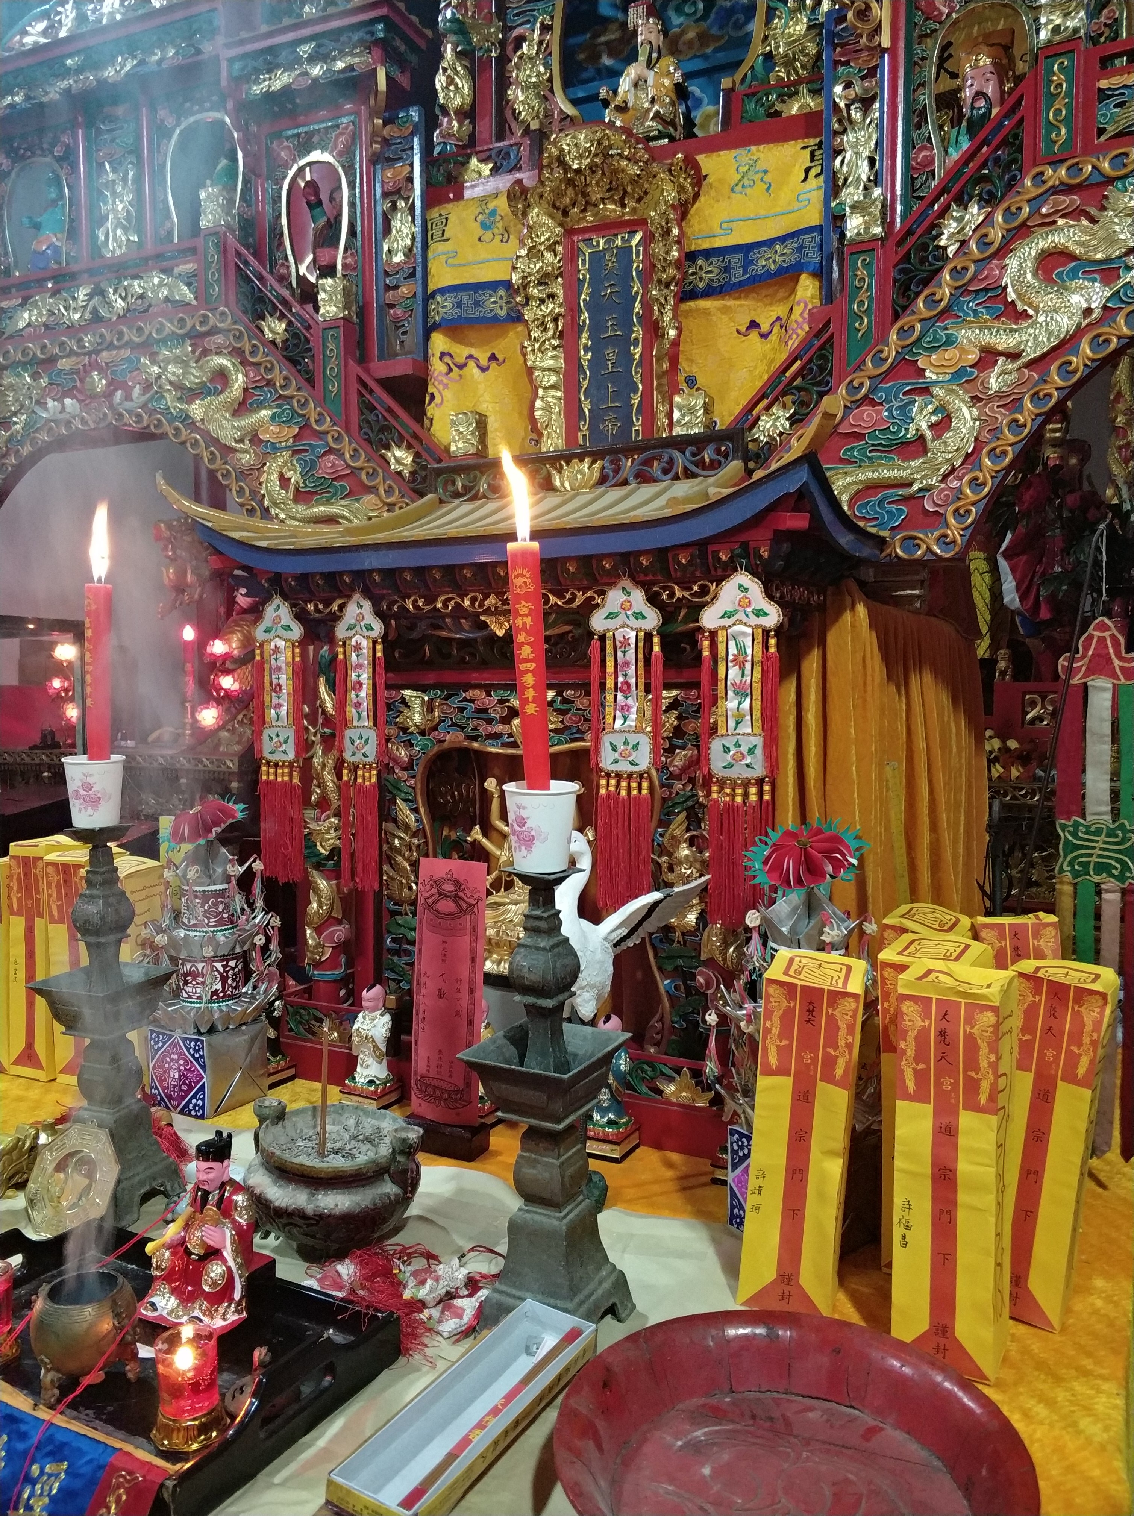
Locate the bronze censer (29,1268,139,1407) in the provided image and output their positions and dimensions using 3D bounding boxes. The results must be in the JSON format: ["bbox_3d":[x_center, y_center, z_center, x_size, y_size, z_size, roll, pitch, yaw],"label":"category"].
[{"bbox_3d":[-0.421,0.506,1.038,0.090,0.088,0.090,0,5,0],"label":"bronze censer"}]

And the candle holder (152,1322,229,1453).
[{"bbox_3d":[-0.314,0.507,0.978,0.062,0.094,0.062,2,5,25],"label":"candle holder"}]

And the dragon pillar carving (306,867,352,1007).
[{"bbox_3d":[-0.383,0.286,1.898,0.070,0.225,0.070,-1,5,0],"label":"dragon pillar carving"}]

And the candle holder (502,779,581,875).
[{"bbox_3d":[-0.024,0.065,1.112,0.072,0.079,0.072,0,5,0],"label":"candle holder"}]

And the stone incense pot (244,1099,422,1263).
[{"bbox_3d":[-0.261,0.466,1.323,0.215,0.147,0.190,2,5,26],"label":"stone incense pot"}]

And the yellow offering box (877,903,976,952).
[{"bbox_3d":[0.434,0.361,1.429,0.088,0.339,0.086,2,5,29],"label":"yellow offering box"}]

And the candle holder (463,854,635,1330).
[{"bbox_3d":[-0.019,0.327,1.136,0.125,0.448,0.125,2,5,30],"label":"candle holder"}]

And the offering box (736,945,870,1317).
[{"bbox_3d":[0.234,0.371,1.167,0.088,0.339,0.086,6,11,18],"label":"offering box"}]

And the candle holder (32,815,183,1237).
[{"bbox_3d":[-0.549,0.310,1.409,0.125,0.448,0.125,2,5,26],"label":"candle holder"}]

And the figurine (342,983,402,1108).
[{"bbox_3d":[-0.289,0.417,1.738,0.065,0.176,0.062,2,5,25],"label":"figurine"}]

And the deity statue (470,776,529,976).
[{"bbox_3d":[-0.052,0.177,1.780,0.185,0.300,0.130,2,5,27],"label":"deity statue"}]

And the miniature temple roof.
[{"bbox_3d":[-0.069,-0.345,1.713,1.020,0.160,0.370,2,5,28],"label":"miniature temple roof"}]

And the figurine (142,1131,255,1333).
[{"bbox_3d":[-0.343,0.438,1.111,0.088,0.170,0.082,2,5,25],"label":"figurine"}]

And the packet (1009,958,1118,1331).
[{"bbox_3d":[0.471,0.378,1.174,0.088,0.339,0.086,9,8,29],"label":"packet"}]

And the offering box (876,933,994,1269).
[{"bbox_3d":[0.389,0.372,1.249,0.093,0.343,0.086,4,6,38],"label":"offering box"}]

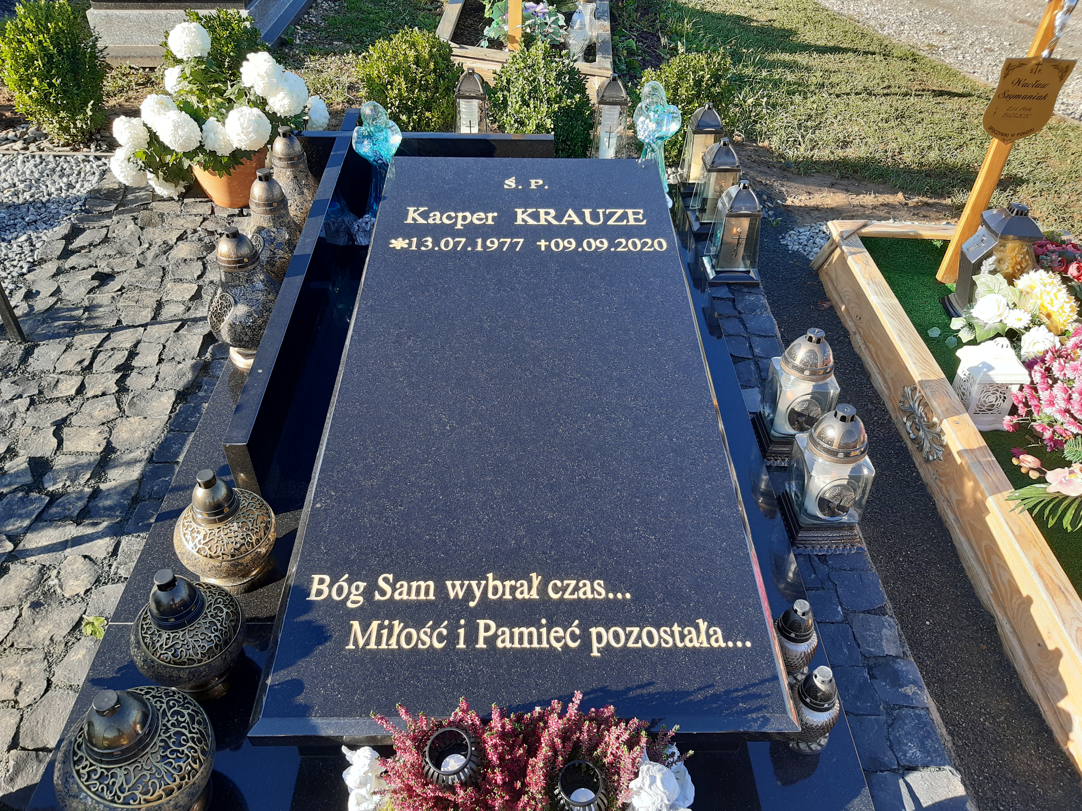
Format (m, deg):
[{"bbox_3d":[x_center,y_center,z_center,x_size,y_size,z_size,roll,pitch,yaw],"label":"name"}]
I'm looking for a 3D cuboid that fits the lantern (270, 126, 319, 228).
[{"bbox_3d":[-0.759,-0.678,2.530,0.198,0.366,0.198,-1,39,0],"label":"lantern"}]

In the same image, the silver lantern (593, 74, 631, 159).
[{"bbox_3d":[0.271,-1.076,3.066,0.155,0.335,0.155,-1,39,0],"label":"silver lantern"}]

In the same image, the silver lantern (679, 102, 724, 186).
[{"bbox_3d":[0.614,-0.976,3.071,0.162,0.304,0.162,0,40,-1],"label":"silver lantern"}]

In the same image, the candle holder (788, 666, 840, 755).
[{"bbox_3d":[0.462,0.503,1.375,0.086,0.176,0.086,0,40,-1],"label":"candle holder"}]

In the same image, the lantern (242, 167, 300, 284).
[{"bbox_3d":[-0.743,-0.487,2.303,0.198,0.366,0.198,-1,39,0],"label":"lantern"}]

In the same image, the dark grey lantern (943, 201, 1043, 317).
[{"bbox_3d":[1.307,-0.413,2.313,0.216,0.319,0.149,0,40,-1],"label":"dark grey lantern"}]

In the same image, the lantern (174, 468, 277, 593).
[{"bbox_3d":[-0.629,0.222,1.622,0.204,0.251,0.204,0,40,-1],"label":"lantern"}]

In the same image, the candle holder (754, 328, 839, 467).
[{"bbox_3d":[0.626,-0.028,1.928,0.163,0.323,0.163,0,40,-1],"label":"candle holder"}]

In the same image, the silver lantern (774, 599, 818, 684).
[{"bbox_3d":[0.461,0.417,1.478,0.086,0.176,0.086,0,40,-1],"label":"silver lantern"}]

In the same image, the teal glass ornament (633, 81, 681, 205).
[{"bbox_3d":[0.373,-0.871,2.724,0.155,0.414,0.120,-1,39,0],"label":"teal glass ornament"}]

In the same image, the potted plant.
[{"bbox_3d":[-1.098,-0.965,2.753,0.690,0.560,0.600,-1,39,0],"label":"potted plant"}]

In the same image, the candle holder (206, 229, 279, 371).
[{"bbox_3d":[-0.751,-0.276,2.051,0.198,0.366,0.198,-1,39,0],"label":"candle holder"}]

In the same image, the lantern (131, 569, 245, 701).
[{"bbox_3d":[-0.622,0.374,1.443,0.203,0.250,0.203,0,40,-1],"label":"lantern"}]

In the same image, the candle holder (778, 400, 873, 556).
[{"bbox_3d":[0.585,0.130,1.635,0.155,0.320,0.155,0,39,1],"label":"candle holder"}]

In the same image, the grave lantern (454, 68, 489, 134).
[{"bbox_3d":[-0.248,-1.072,3.006,0.155,0.335,0.155,-1,39,0],"label":"grave lantern"}]

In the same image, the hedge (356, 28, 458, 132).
[{"bbox_3d":[-0.489,-1.180,3.102,0.380,0.440,0.380,-1,39,0],"label":"hedge"}]

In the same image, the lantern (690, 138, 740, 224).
[{"bbox_3d":[0.617,-0.768,2.823,0.162,0.304,0.162,0,40,-1],"label":"lantern"}]

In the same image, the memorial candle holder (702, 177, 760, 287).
[{"bbox_3d":[0.590,-0.528,2.433,0.153,0.301,0.153,0,39,0],"label":"memorial candle holder"}]

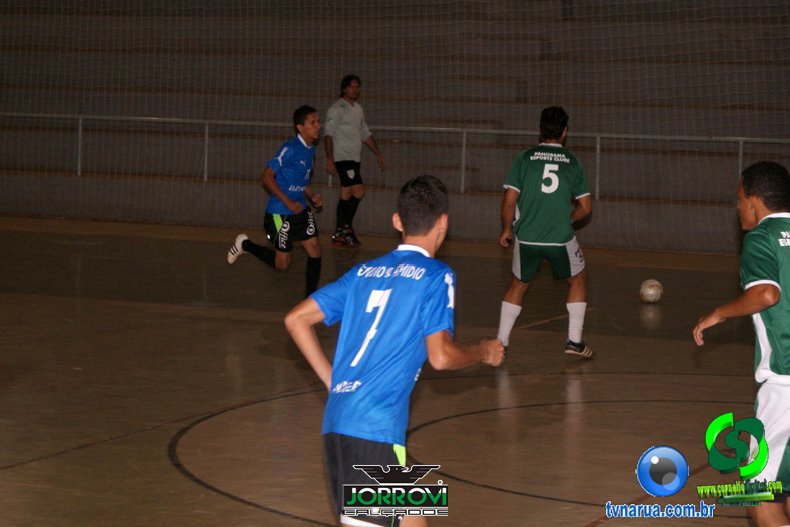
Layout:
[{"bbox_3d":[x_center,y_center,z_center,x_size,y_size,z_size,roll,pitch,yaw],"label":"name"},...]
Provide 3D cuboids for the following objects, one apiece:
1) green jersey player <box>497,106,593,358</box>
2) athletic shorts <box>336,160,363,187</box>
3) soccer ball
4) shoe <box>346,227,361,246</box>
[{"bbox_3d":[1.074,-0.232,16.450,0.630,1.760,0.480,2,6,12],"label":"green jersey player"},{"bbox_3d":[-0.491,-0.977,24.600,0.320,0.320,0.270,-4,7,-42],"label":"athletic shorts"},{"bbox_3d":[2.215,0.236,19.880,0.204,0.204,0.204,1,6,0],"label":"soccer ball"},{"bbox_3d":[-0.448,-0.278,24.600,0.110,0.135,0.280,-1,16,-25],"label":"shoe"}]

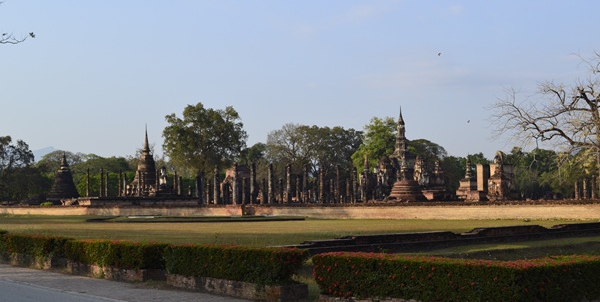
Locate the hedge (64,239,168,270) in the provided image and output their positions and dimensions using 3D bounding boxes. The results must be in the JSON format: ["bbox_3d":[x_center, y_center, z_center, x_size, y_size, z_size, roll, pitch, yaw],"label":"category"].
[{"bbox_3d":[-4.606,2.563,19.960,0.660,0.570,4.000,4,-6,-40],"label":"hedge"}]

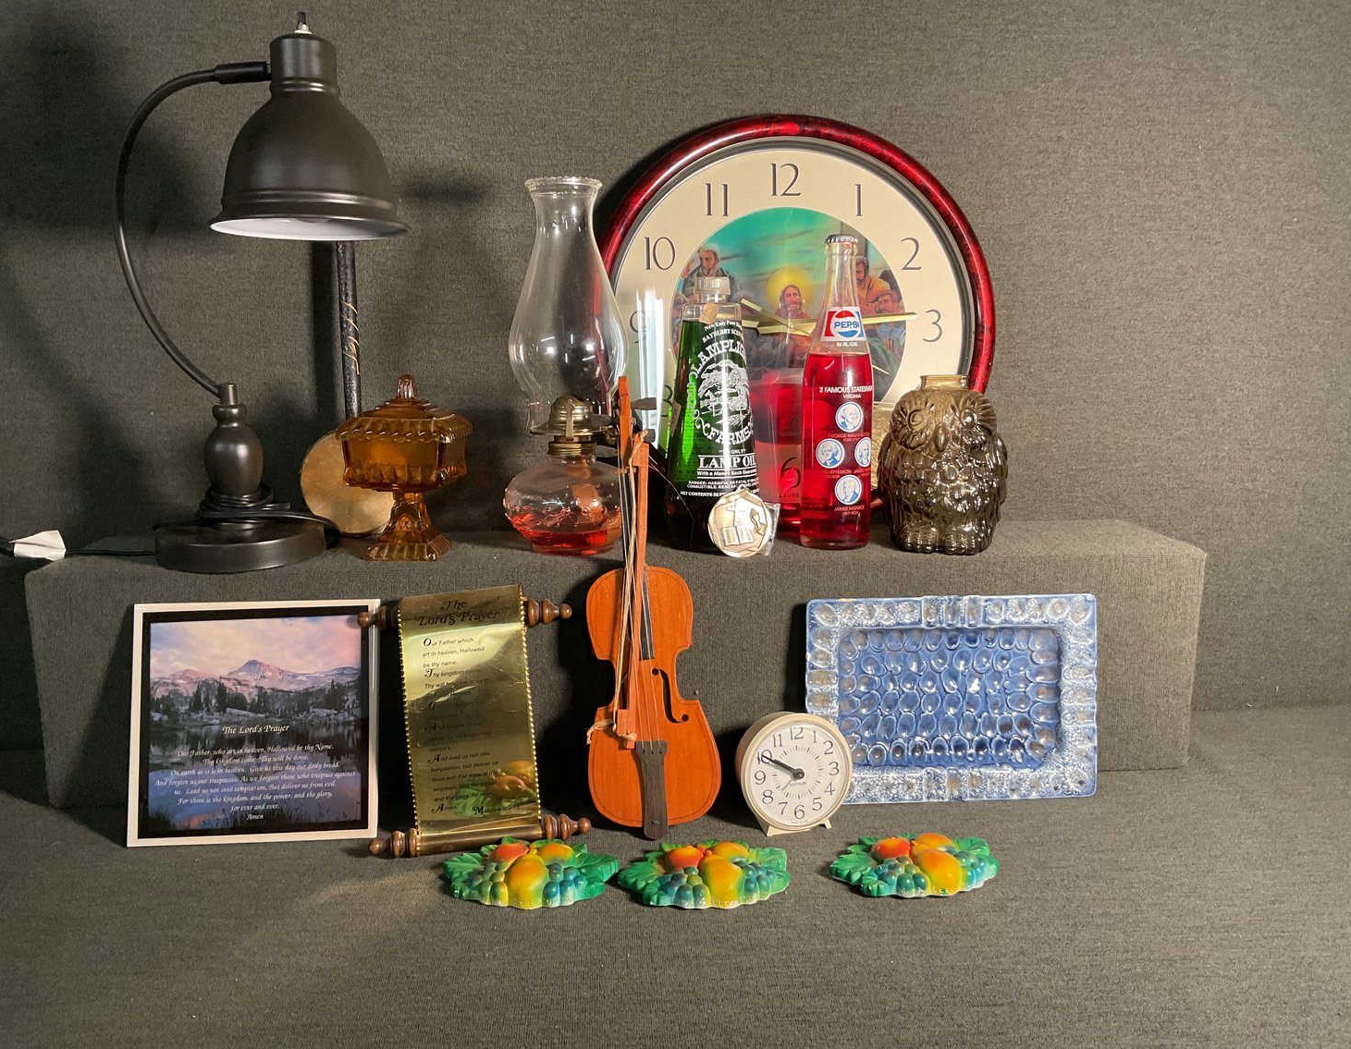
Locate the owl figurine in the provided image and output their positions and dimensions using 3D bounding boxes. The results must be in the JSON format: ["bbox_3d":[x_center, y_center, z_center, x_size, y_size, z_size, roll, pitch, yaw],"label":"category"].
[{"bbox_3d":[0.251,-0.058,1.093,0.116,0.157,0.100,1,11,6],"label":"owl figurine"}]

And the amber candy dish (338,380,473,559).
[{"bbox_3d":[-0.247,-0.053,1.072,0.103,0.161,0.103,0,10,0],"label":"amber candy dish"}]

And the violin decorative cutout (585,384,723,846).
[{"bbox_3d":[-0.033,0.064,1.008,0.113,0.395,0.045,-4,-8,-2],"label":"violin decorative cutout"}]

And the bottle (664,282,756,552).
[{"bbox_3d":[0.033,-0.107,1.114,0.085,0.249,0.085,0,10,0],"label":"bottle"}]

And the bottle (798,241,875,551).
[{"bbox_3d":[0.152,-0.123,1.094,0.067,0.285,0.067,-3,11,-12],"label":"bottle"}]

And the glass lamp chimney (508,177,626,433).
[{"bbox_3d":[-0.098,-0.197,1.069,0.111,0.223,0.111,-1,10,-4],"label":"glass lamp chimney"}]

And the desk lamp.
[{"bbox_3d":[-0.360,-0.202,1.032,0.249,0.470,0.180,-1,10,-4],"label":"desk lamp"}]

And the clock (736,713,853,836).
[{"bbox_3d":[0.096,0.204,0.980,0.096,0.101,0.060,-3,1,-14],"label":"clock"}]

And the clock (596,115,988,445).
[{"bbox_3d":[0.113,-0.193,1.150,0.408,0.408,0.048,-1,3,-4],"label":"clock"}]

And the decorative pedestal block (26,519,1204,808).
[{"bbox_3d":[-0.042,0.121,1.138,1.035,0.209,0.179,-1,10,-4],"label":"decorative pedestal block"}]

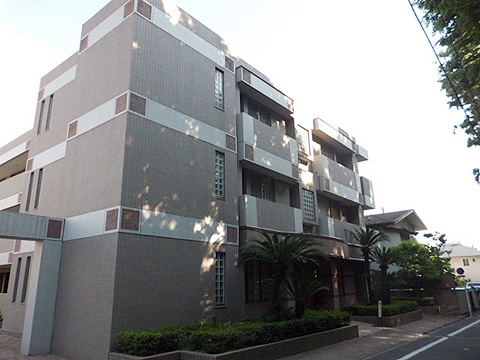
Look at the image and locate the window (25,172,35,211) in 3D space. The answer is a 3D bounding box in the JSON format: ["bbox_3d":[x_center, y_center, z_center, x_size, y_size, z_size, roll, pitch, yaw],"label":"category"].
[{"bbox_3d":[-6.879,0.393,11.890,0.290,1.320,0.100,-13,-19,37],"label":"window"}]

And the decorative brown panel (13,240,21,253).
[{"bbox_3d":[-7.164,2.105,11.653,0.440,0.480,0.050,-13,-19,37],"label":"decorative brown panel"}]

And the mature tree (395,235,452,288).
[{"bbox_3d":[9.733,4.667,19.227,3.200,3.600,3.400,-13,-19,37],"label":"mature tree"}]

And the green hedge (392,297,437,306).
[{"bbox_3d":[9.673,6.590,19.477,1.919,0.455,1.616,-15,-21,39],"label":"green hedge"}]

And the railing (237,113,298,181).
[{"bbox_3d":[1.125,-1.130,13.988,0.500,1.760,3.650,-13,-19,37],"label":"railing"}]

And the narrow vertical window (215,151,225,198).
[{"bbox_3d":[-0.625,-0.144,11.367,0.100,1.500,0.440,-13,-19,37],"label":"narrow vertical window"}]

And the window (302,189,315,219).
[{"bbox_3d":[2.911,1.040,15.274,0.121,1.232,0.858,-15,-21,39],"label":"window"}]

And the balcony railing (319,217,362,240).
[{"bbox_3d":[4.801,2.451,17.076,0.505,0.990,3.434,-15,-21,39],"label":"balcony railing"}]

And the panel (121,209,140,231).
[{"bbox_3d":[-2.605,0.961,8.609,0.061,0.505,0.505,-15,-21,39],"label":"panel"}]

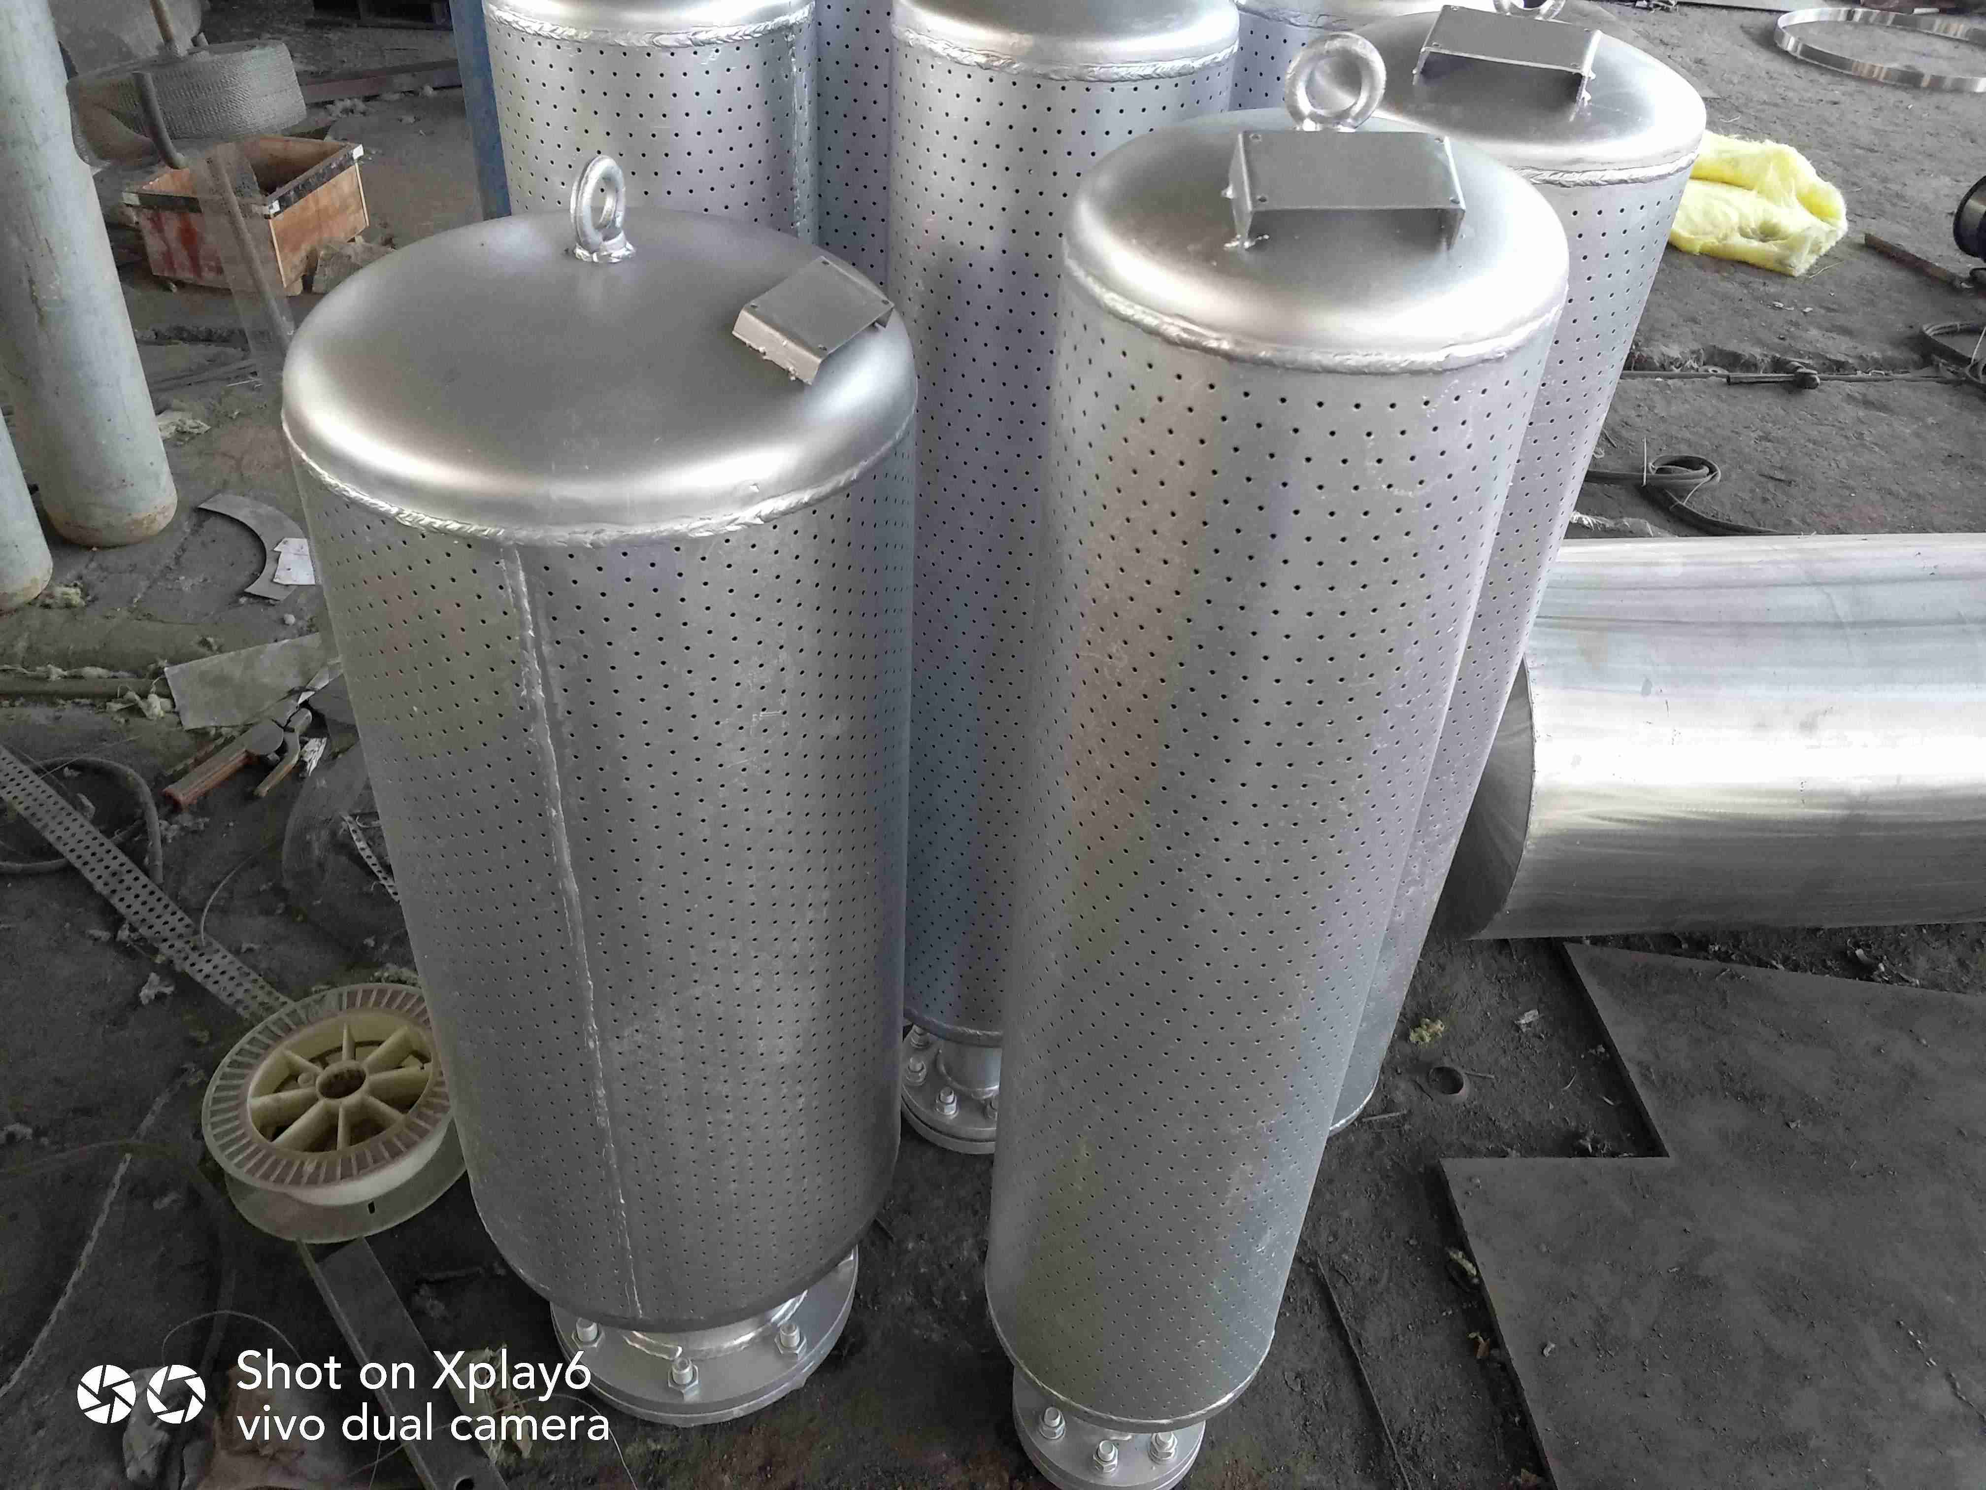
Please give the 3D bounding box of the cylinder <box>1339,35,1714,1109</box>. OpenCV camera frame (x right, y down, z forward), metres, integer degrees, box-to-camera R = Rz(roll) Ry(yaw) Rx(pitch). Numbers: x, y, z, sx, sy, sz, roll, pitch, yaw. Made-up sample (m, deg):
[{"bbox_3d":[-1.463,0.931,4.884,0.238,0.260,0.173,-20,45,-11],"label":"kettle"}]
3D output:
[{"bbox_3d":[0.344,-0.091,1.350,0.287,1.085,0.287,5,35,-1],"label":"cylinder"}]

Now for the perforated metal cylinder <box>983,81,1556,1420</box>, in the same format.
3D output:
[{"bbox_3d":[0.160,0.094,1.090,0.285,1.087,0.285,4,35,0],"label":"perforated metal cylinder"}]

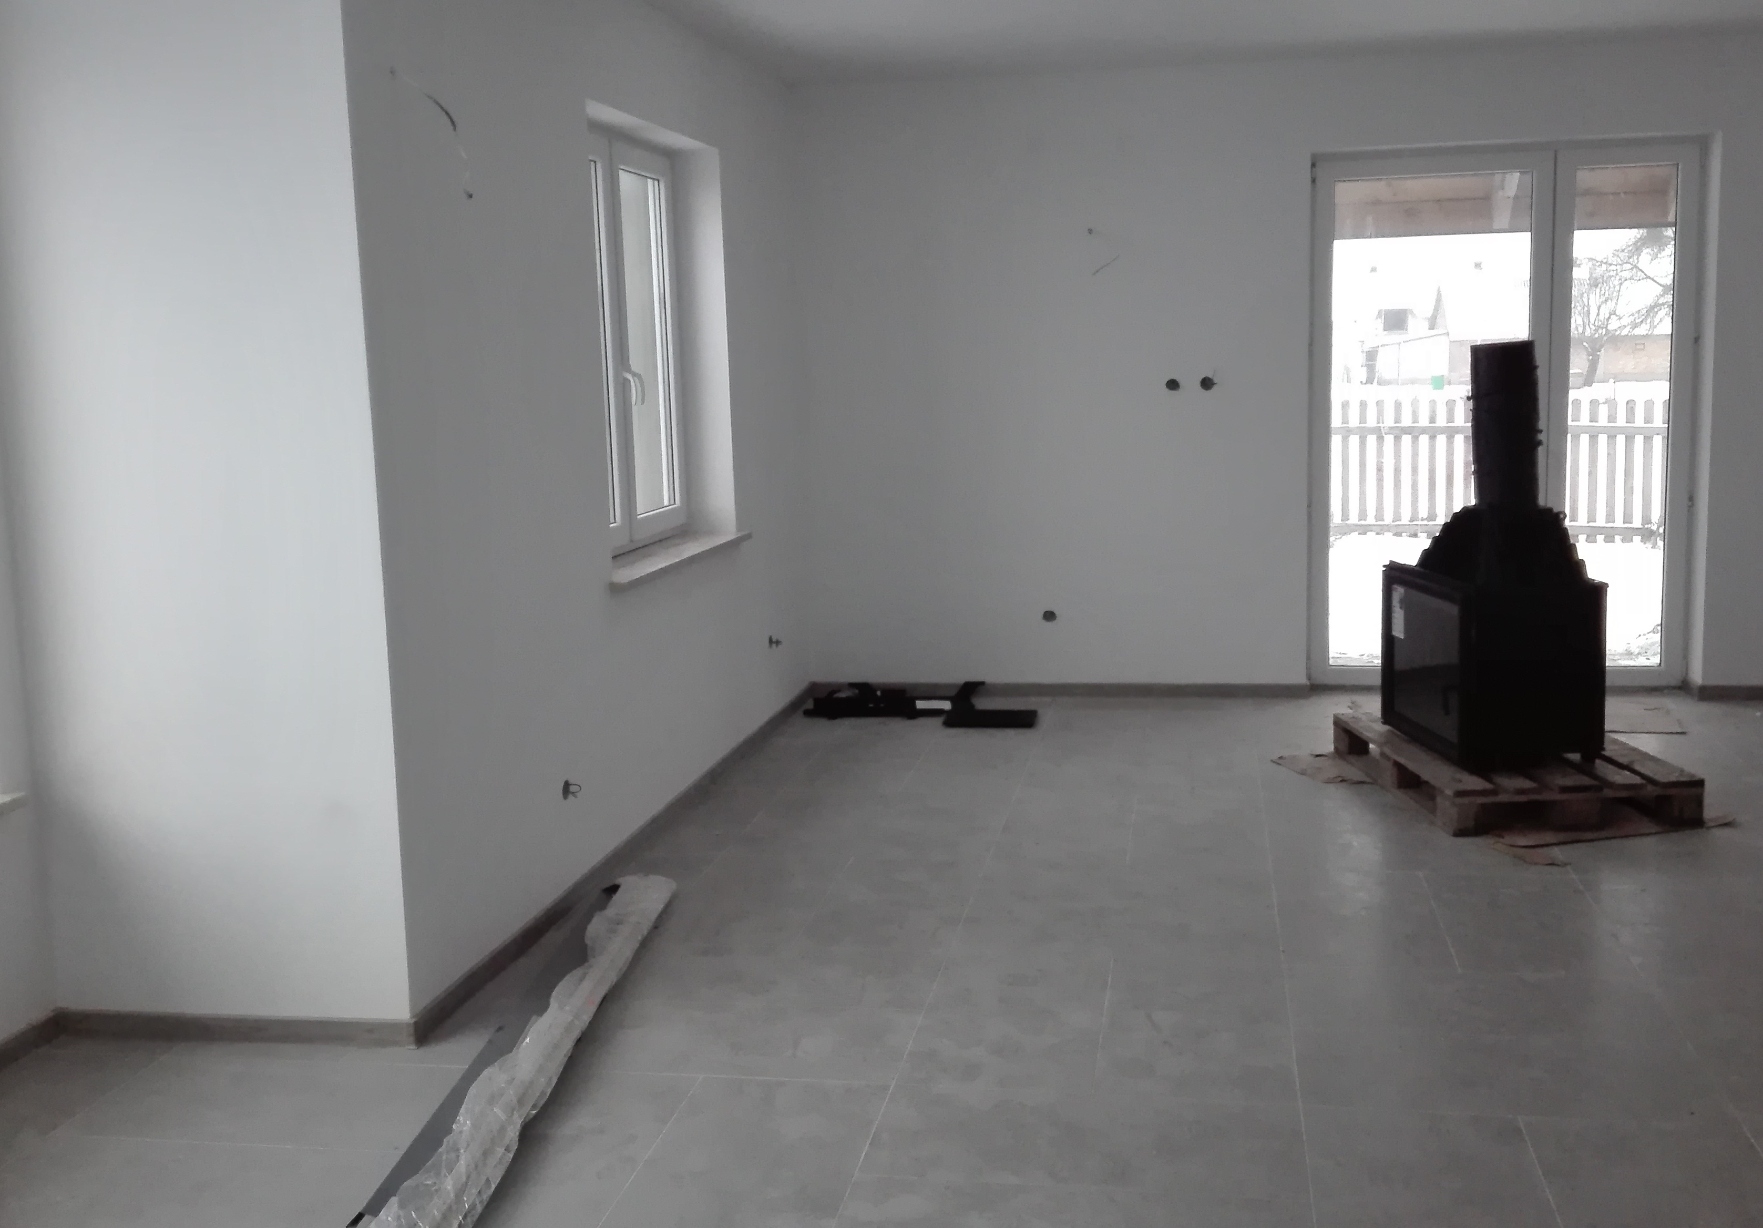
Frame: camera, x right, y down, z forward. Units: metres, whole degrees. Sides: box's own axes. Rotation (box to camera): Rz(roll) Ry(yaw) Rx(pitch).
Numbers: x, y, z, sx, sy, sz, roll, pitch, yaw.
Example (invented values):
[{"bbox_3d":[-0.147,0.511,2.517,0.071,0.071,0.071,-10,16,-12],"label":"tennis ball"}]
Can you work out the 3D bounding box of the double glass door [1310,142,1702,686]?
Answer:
[{"bbox_3d":[2.796,-0.862,7.114,1.649,2.422,0.090,0,9,10],"label":"double glass door"}]

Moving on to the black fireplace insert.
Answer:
[{"bbox_3d":[2.181,-0.239,5.621,0.455,1.440,0.720,-3,9,-5],"label":"black fireplace insert"}]

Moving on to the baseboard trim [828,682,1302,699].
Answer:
[{"bbox_3d":[0.834,0.362,7.373,2.320,0.077,0.020,0,9,10],"label":"baseboard trim"}]

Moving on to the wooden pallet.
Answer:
[{"bbox_3d":[2.253,0.549,5.705,0.810,0.146,1.140,-2,9,-3],"label":"wooden pallet"}]

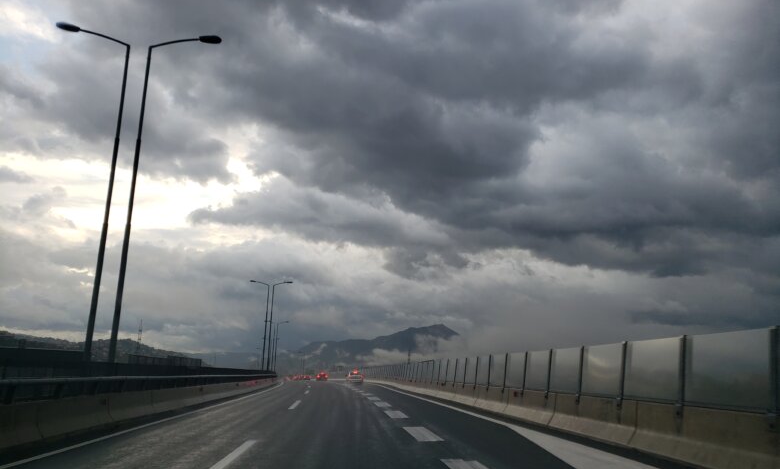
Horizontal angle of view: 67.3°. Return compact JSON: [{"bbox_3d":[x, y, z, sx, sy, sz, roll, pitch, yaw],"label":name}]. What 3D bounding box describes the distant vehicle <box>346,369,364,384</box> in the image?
[{"bbox_3d":[-4.127,17.233,70.676,1.820,1.540,4.400,2,-13,-8],"label":"distant vehicle"}]

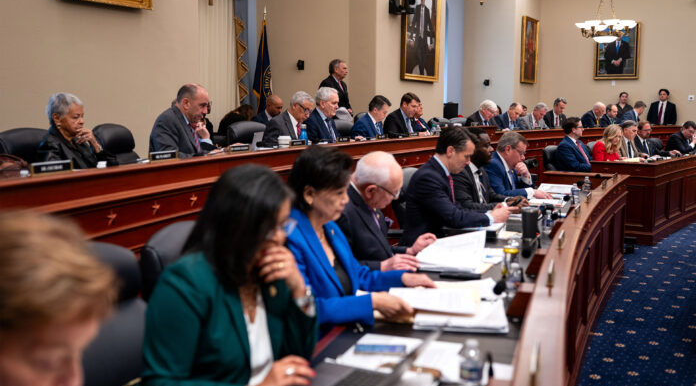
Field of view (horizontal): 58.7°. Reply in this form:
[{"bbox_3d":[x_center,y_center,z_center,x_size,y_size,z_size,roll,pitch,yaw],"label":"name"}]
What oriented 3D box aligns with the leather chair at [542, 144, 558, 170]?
[{"bbox_3d":[2.479,0.010,6.891,0.660,1.060,0.640,7,10,40],"label":"leather chair"}]

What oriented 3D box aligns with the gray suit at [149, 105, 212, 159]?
[{"bbox_3d":[-1.089,-0.239,4.117,0.480,0.680,0.500,3,8,21],"label":"gray suit"}]

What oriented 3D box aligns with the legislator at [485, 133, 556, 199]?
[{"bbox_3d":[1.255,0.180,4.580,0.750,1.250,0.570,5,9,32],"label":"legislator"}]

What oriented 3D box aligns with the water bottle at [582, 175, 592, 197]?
[{"bbox_3d":[1.704,-0.039,4.400,0.062,0.155,0.062,0,8,0],"label":"water bottle"}]

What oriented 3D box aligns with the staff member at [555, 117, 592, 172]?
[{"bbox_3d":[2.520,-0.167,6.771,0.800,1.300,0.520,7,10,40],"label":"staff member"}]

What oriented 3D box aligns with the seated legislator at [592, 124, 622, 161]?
[{"bbox_3d":[2.976,-0.161,7.082,0.780,1.250,0.500,7,10,41],"label":"seated legislator"}]

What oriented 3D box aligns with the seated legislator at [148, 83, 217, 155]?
[{"bbox_3d":[-1.004,-0.068,4.116,0.780,1.290,0.540,3,8,21],"label":"seated legislator"}]

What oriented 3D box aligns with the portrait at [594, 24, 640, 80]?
[{"bbox_3d":[5.402,-2.826,12.400,0.820,1.100,0.070,3,8,22],"label":"portrait"}]

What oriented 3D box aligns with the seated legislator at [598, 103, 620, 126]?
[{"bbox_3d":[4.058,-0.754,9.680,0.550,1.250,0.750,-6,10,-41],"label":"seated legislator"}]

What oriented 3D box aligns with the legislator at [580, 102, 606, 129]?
[{"bbox_3d":[3.584,-0.718,9.241,0.750,1.270,0.580,8,11,43],"label":"legislator"}]

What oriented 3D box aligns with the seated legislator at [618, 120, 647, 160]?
[{"bbox_3d":[3.351,-0.251,7.541,0.750,1.270,0.580,7,11,40],"label":"seated legislator"}]

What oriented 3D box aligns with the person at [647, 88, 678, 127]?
[{"bbox_3d":[5.418,-0.933,10.825,0.530,1.750,0.340,5,9,29],"label":"person"}]

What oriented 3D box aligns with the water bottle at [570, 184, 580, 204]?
[{"bbox_3d":[1.545,0.008,4.200,0.057,0.140,0.057,4,8,25],"label":"water bottle"}]

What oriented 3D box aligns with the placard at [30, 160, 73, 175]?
[{"bbox_3d":[-1.565,-0.130,3.270,0.045,0.054,0.260,3,8,22],"label":"placard"}]

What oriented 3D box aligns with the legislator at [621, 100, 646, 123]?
[{"bbox_3d":[4.458,-0.822,9.791,0.720,1.270,0.580,5,10,31],"label":"legislator"}]

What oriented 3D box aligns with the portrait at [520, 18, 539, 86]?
[{"bbox_3d":[3.385,-2.691,11.600,0.080,1.230,0.940,6,10,34],"label":"portrait"}]

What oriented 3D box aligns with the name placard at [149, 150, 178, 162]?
[{"bbox_3d":[-1.190,-0.237,4.000,0.045,0.054,0.260,3,8,22],"label":"name placard"}]

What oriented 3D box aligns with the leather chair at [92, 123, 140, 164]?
[{"bbox_3d":[-1.343,0.090,4.062,0.660,1.080,0.640,3,8,17],"label":"leather chair"}]

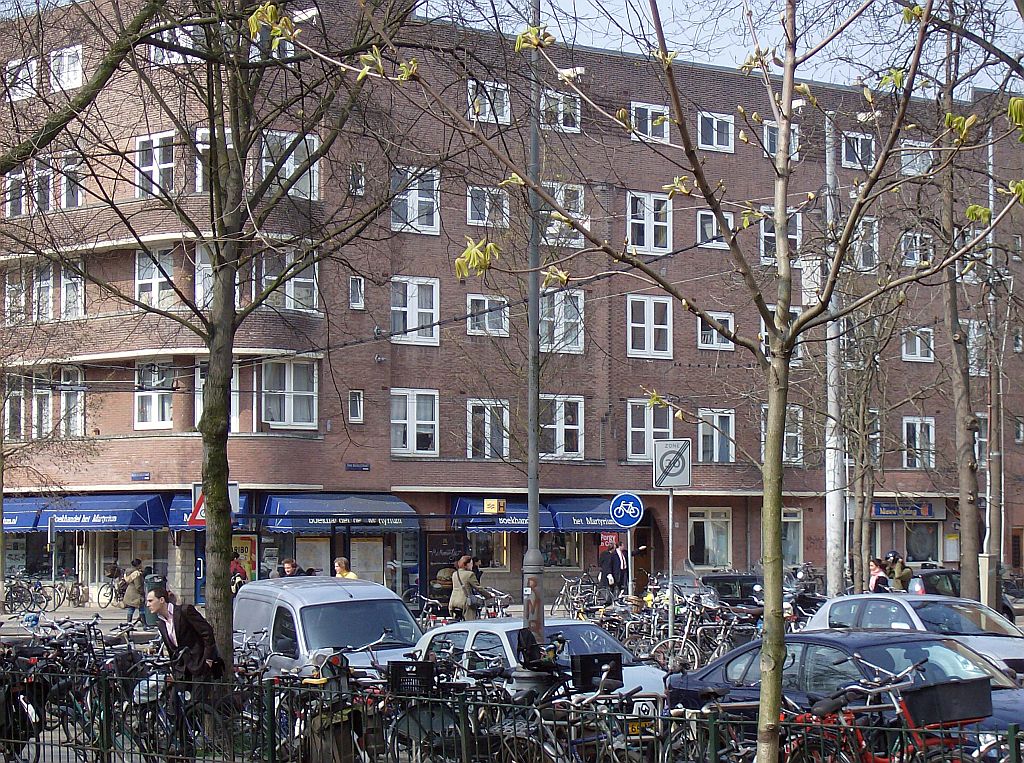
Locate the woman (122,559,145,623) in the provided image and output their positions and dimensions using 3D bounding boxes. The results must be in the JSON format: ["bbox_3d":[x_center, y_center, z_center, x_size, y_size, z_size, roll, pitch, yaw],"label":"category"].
[{"bbox_3d":[-8.941,5.007,69.760,0.450,1.620,0.500,1,-3,-23],"label":"woman"}]

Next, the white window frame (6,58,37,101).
[{"bbox_3d":[-13.795,-8.498,83.051,0.120,1.119,1.482,3,-4,-43],"label":"white window frame"}]

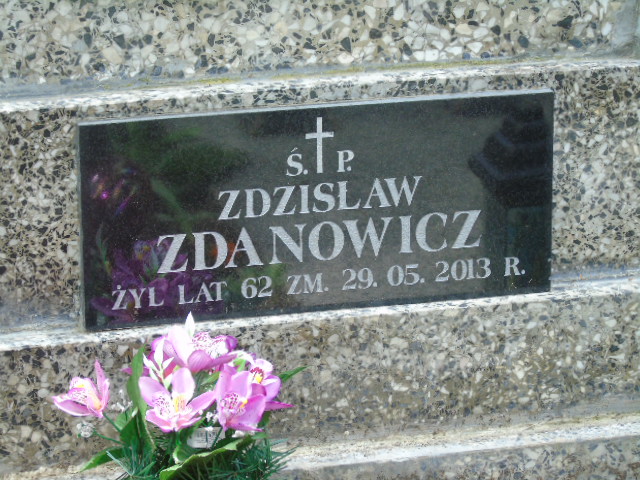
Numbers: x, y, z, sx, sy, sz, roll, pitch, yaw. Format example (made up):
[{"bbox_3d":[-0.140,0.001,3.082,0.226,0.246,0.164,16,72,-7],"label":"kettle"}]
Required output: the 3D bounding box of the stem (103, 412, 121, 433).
[{"bbox_3d":[-0.178,0.156,2.250,0.003,0.024,0.003,-44,9,0],"label":"stem"}]

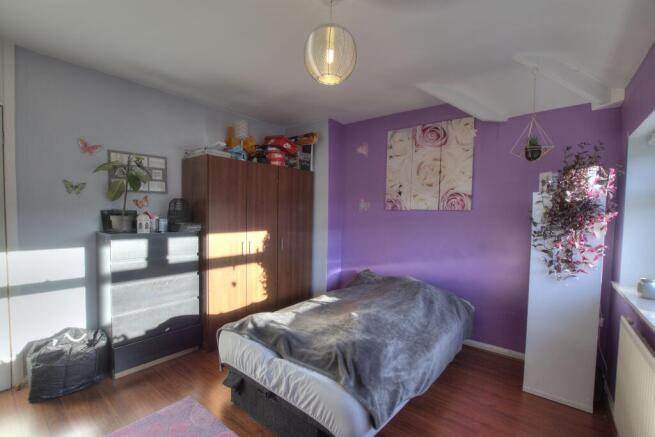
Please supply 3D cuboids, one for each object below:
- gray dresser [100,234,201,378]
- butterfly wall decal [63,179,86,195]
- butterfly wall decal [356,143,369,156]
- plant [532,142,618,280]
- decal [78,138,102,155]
[{"bbox_3d":[-1.605,0.671,2.496,0.410,1.120,0.690,3,3,38],"label":"gray dresser"},{"bbox_3d":[-2.032,-0.255,2.197,0.020,0.115,0.135,3,3,38],"label":"butterfly wall decal"},{"bbox_3d":[0.447,-0.864,3.468,0.150,0.170,0.020,3,3,38],"label":"butterfly wall decal"},{"bbox_3d":[1.714,-0.057,1.921,0.440,0.900,0.360,3,3,38],"label":"plant"},{"bbox_3d":[-1.963,-0.595,2.264,0.020,0.115,0.135,3,3,38],"label":"decal"}]

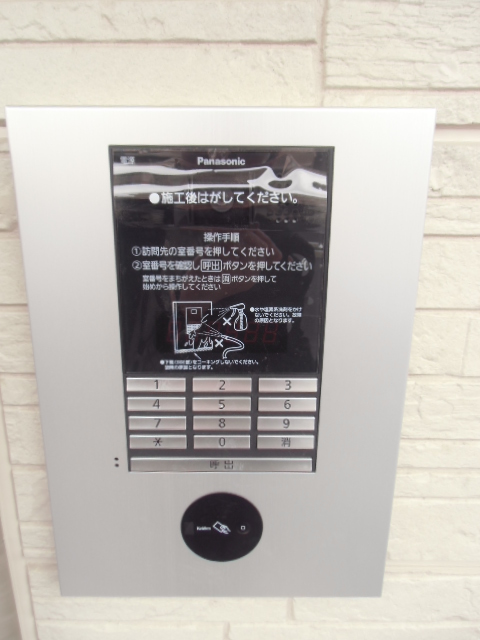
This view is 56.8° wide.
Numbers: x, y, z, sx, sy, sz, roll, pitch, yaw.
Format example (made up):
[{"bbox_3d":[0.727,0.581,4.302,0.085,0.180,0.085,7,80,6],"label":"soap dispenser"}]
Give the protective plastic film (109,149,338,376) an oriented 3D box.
[{"bbox_3d":[-0.011,-0.034,0.286,0.135,0.144,0.012,0,15,0],"label":"protective plastic film"}]

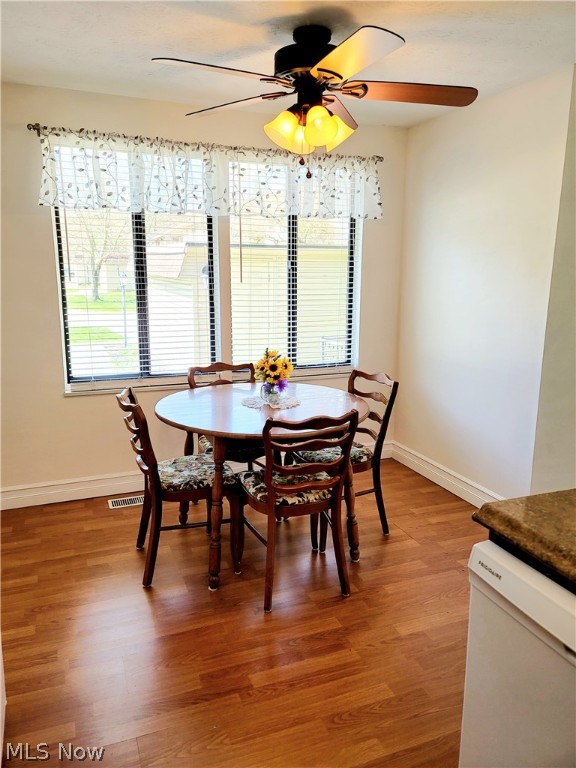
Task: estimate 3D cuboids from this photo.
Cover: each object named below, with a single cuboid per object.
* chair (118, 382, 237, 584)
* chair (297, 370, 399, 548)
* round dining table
[{"bbox_3d":[-0.535,0.461,2.683,0.515,0.859,0.474,-4,13,-19],"label":"chair"},{"bbox_3d":[0.295,0.388,3.039,0.505,0.859,0.474,-6,14,-28],"label":"chair"},{"bbox_3d":[-0.133,0.471,2.890,1.065,0.755,1.065,0,12,0],"label":"round dining table"}]

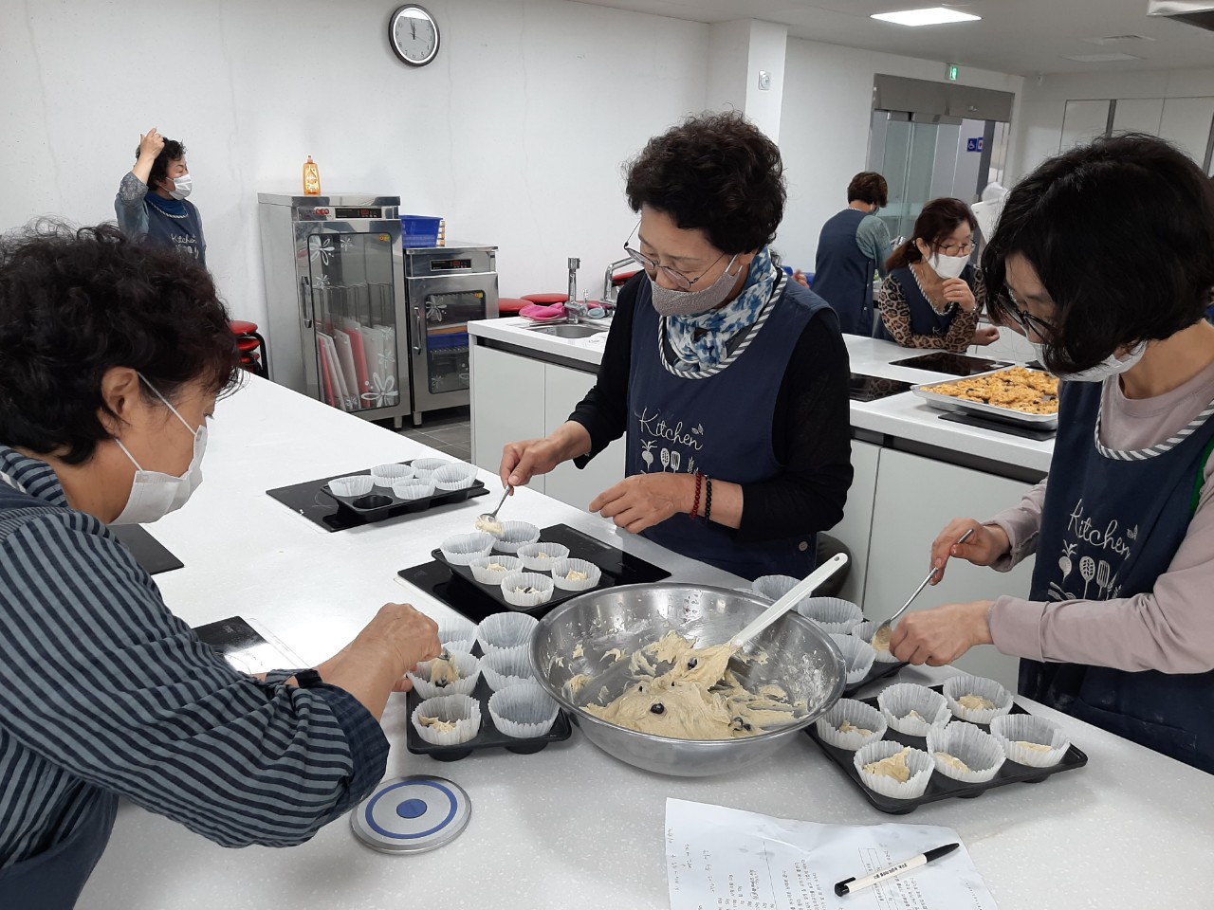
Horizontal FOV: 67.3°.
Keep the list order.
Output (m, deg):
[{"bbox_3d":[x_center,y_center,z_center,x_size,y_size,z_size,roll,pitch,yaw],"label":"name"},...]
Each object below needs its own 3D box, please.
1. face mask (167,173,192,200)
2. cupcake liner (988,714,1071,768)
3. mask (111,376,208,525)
[{"bbox_3d":[-1.882,-1.181,4.020,0.095,0.110,0.135,4,17,9],"label":"face mask"},{"bbox_3d":[0.457,0.323,0.995,0.080,0.049,0.080,-14,22,-40],"label":"cupcake liner"},{"bbox_3d":[-0.534,-0.006,1.070,0.115,0.130,0.140,37,0,-27],"label":"mask"}]

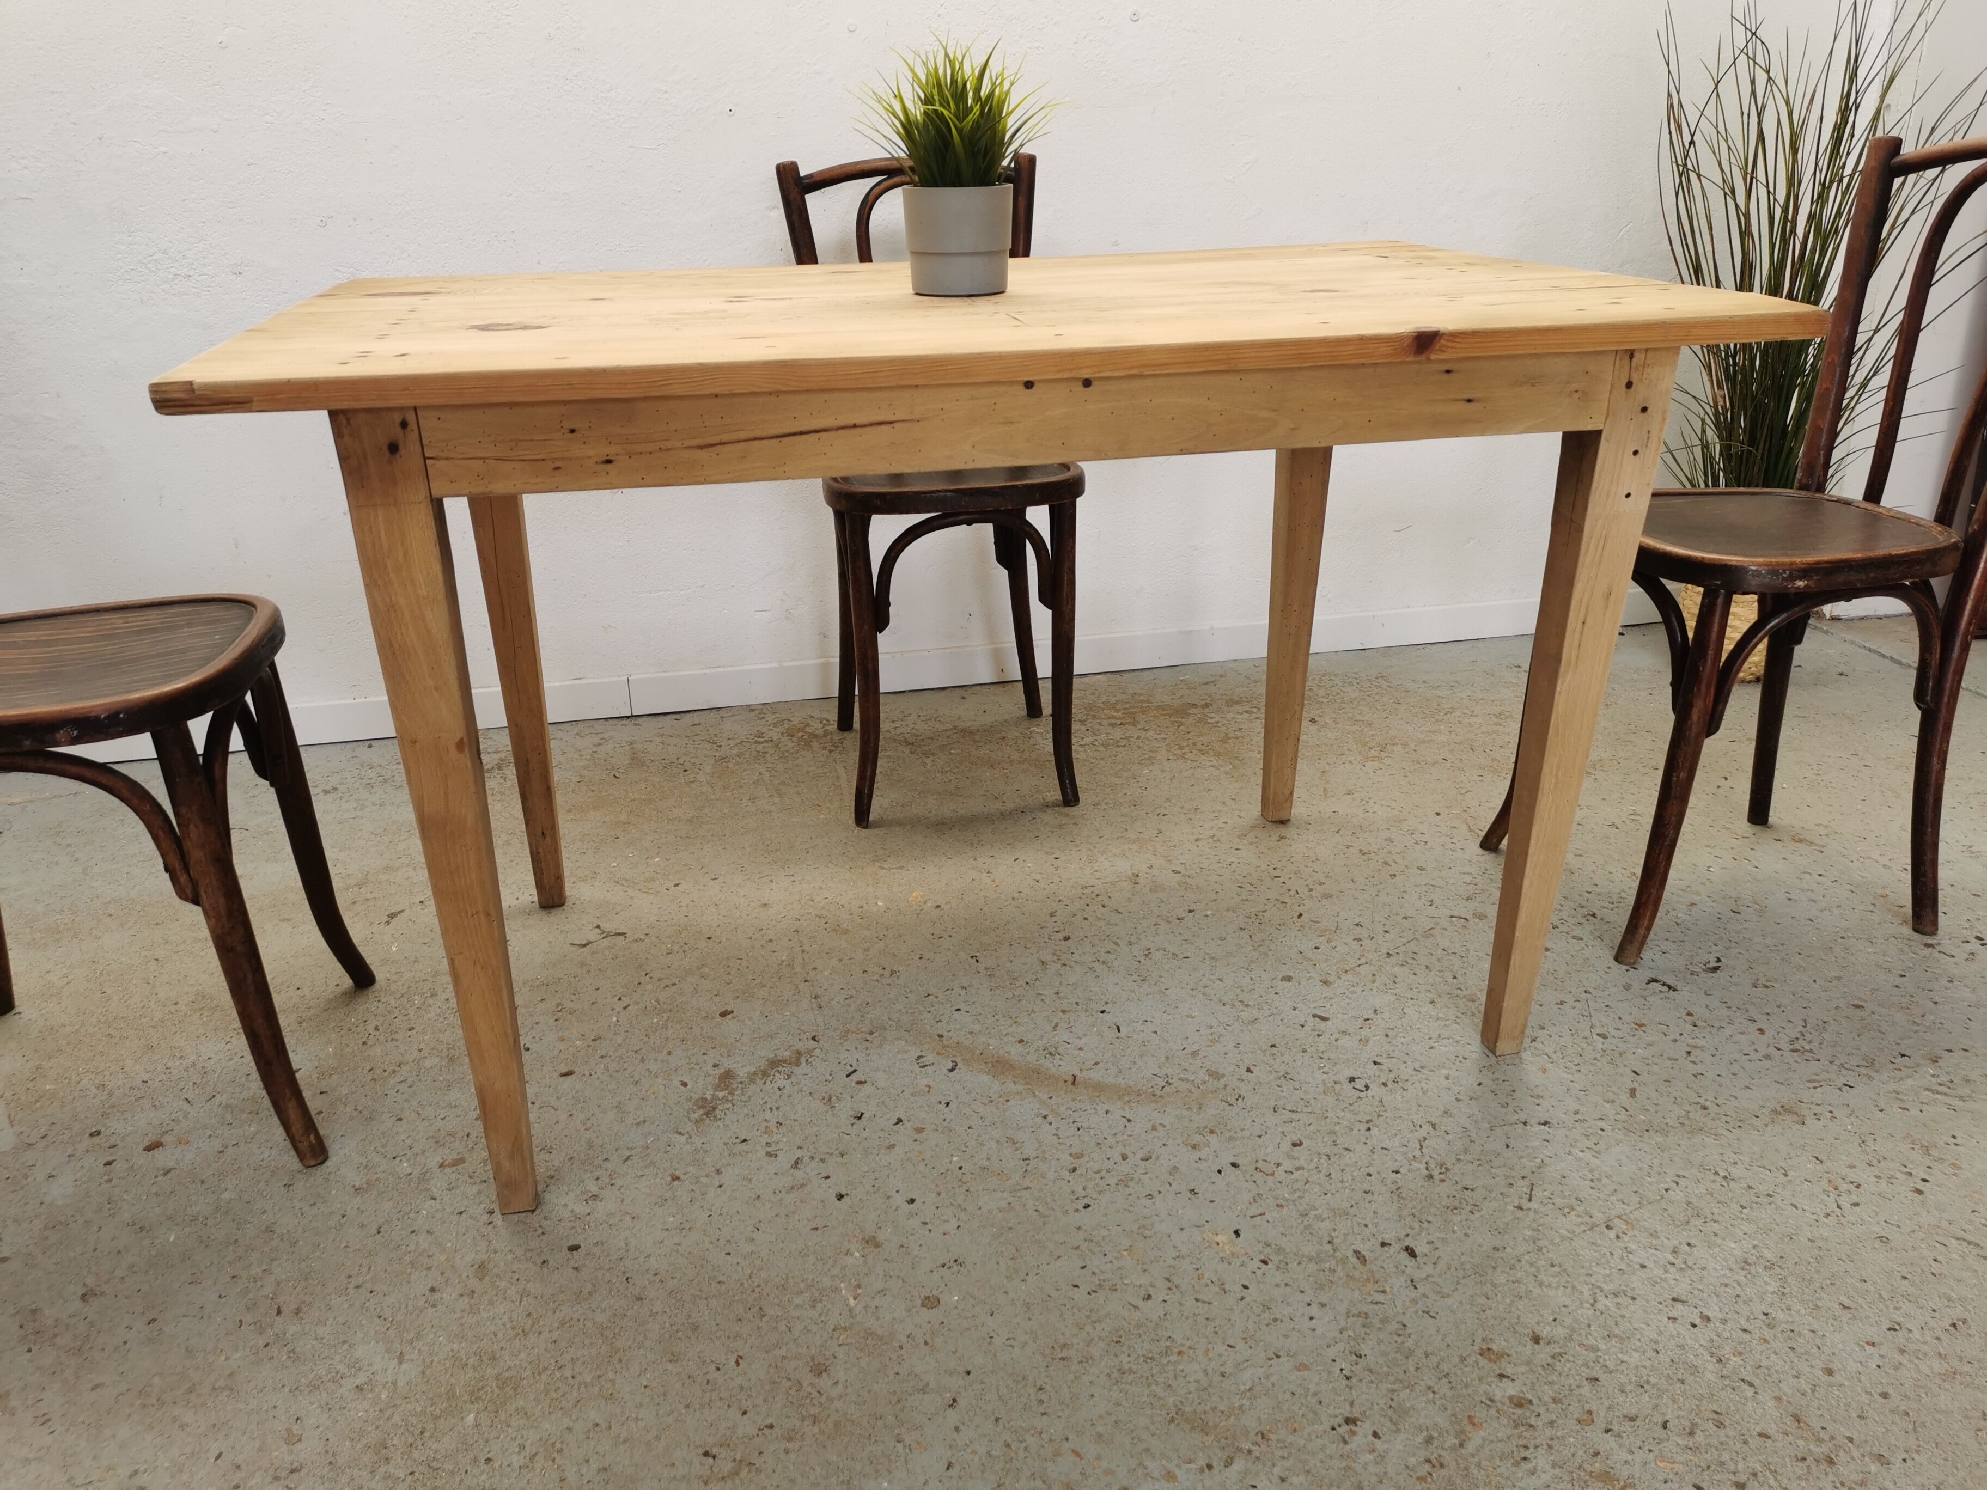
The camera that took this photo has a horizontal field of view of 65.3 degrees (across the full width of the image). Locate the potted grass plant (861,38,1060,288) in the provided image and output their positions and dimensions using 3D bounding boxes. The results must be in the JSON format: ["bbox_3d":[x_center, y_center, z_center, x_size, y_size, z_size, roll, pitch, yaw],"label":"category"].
[{"bbox_3d":[-0.032,-0.558,1.501,0.191,0.226,0.186,-5,23,-11],"label":"potted grass plant"}]

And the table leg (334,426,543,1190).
[{"bbox_3d":[-0.442,0.088,1.269,0.062,0.744,0.070,-5,23,-11],"label":"table leg"}]

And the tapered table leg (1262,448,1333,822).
[{"bbox_3d":[0.401,-0.249,2.069,0.062,0.744,0.070,-5,23,-11],"label":"tapered table leg"}]

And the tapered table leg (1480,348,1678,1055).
[{"bbox_3d":[0.545,-0.006,1.466,0.062,0.744,0.070,-5,23,-11],"label":"tapered table leg"}]

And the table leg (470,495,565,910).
[{"bbox_3d":[-0.586,-0.155,1.872,0.062,0.744,0.070,-5,23,-11],"label":"table leg"}]

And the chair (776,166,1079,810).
[{"bbox_3d":[-0.075,-0.383,2.246,0.393,0.874,0.453,-5,22,-9],"label":"chair"}]

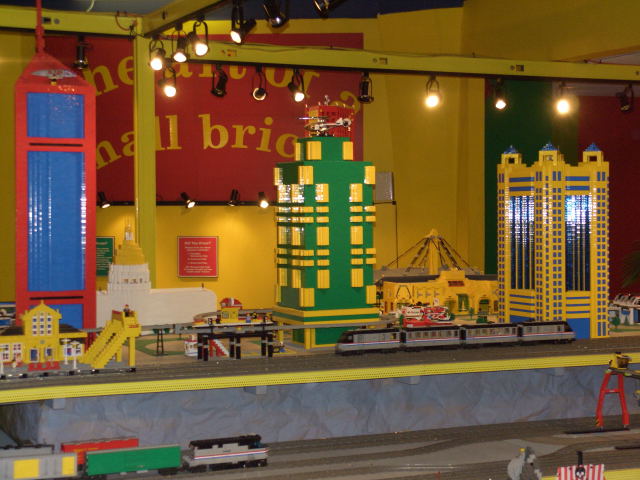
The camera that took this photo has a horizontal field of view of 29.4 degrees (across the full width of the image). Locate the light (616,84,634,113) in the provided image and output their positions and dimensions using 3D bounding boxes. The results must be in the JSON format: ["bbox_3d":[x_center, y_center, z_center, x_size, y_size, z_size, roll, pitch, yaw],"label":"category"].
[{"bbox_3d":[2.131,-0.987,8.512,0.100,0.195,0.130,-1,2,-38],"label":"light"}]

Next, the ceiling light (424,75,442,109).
[{"bbox_3d":[0.734,-0.960,7.886,0.100,0.210,0.130,0,1,3],"label":"ceiling light"}]

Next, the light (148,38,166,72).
[{"bbox_3d":[-0.919,-1.049,6.900,0.090,0.175,0.110,0,2,15],"label":"light"}]

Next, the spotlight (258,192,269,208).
[{"bbox_3d":[-0.445,-0.311,9.600,0.080,0.125,0.120,0,1,-9],"label":"spotlight"}]

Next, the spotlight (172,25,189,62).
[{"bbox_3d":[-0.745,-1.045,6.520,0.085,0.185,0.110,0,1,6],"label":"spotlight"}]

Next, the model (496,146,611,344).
[{"bbox_3d":[0.971,0.003,5.096,0.300,0.795,0.360,-1,2,-24],"label":"model"}]

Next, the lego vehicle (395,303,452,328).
[{"bbox_3d":[0.452,0.334,5.334,0.250,0.115,0.080,-1,2,-24],"label":"lego vehicle"}]

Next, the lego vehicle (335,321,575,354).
[{"bbox_3d":[0.537,0.366,4.628,1.045,0.087,0.050,-1,2,-24],"label":"lego vehicle"}]

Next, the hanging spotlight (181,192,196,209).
[{"bbox_3d":[-1.035,-0.311,9.600,0.085,0.125,0.130,-1,2,-41],"label":"hanging spotlight"}]

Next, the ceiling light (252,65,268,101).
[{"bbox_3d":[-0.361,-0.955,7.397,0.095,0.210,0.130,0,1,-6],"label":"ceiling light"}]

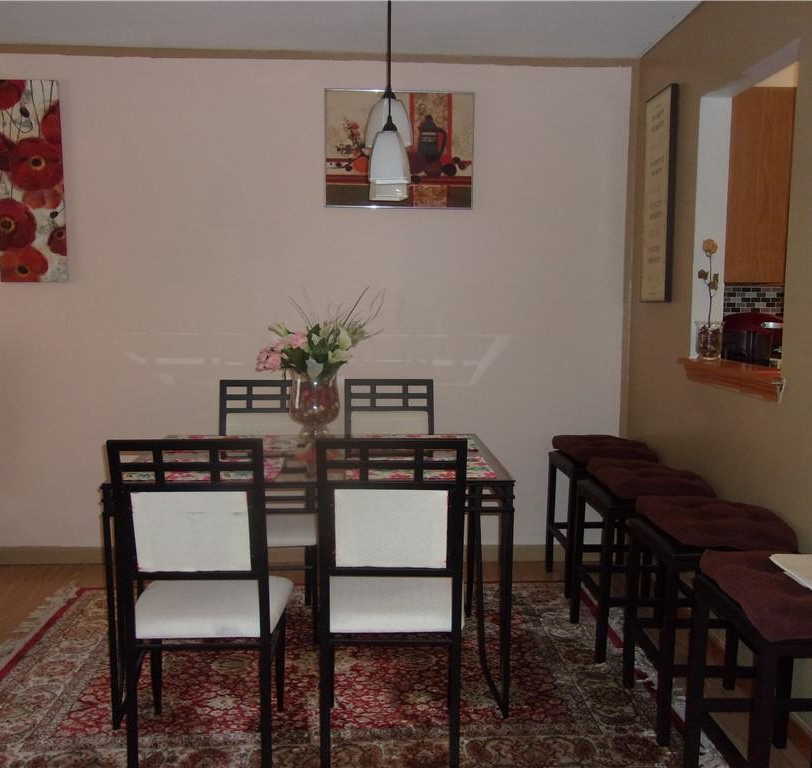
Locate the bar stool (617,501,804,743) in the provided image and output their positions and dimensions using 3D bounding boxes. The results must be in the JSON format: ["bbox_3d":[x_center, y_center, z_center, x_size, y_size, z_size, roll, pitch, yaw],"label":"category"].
[{"bbox_3d":[0.926,0.714,2.497,0.378,0.665,0.405,0,6,-3],"label":"bar stool"}]

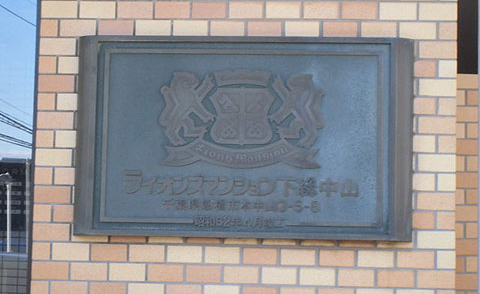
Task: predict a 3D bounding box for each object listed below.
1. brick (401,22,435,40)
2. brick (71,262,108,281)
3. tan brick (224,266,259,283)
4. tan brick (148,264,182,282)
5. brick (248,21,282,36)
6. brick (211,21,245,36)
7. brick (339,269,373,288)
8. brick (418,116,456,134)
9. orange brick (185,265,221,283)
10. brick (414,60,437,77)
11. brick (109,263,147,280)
[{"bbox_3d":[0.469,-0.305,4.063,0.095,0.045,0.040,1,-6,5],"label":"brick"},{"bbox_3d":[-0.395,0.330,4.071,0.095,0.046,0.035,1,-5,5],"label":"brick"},{"bbox_3d":[0.004,0.334,4.014,0.095,0.046,0.030,1,-6,5],"label":"tan brick"},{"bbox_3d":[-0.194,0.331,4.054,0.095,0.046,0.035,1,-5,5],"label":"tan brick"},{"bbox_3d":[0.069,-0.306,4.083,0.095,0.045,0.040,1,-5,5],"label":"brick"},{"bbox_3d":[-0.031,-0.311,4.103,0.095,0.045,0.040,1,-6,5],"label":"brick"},{"bbox_3d":[0.304,0.343,4.009,0.095,0.046,0.035,1,-5,5],"label":"brick"},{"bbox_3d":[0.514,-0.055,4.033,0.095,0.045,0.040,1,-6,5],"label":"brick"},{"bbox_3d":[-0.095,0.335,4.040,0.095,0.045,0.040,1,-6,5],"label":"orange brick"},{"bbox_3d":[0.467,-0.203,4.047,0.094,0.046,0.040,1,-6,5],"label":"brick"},{"bbox_3d":[-0.293,0.330,4.039,0.095,0.046,0.030,1,-6,5],"label":"brick"}]

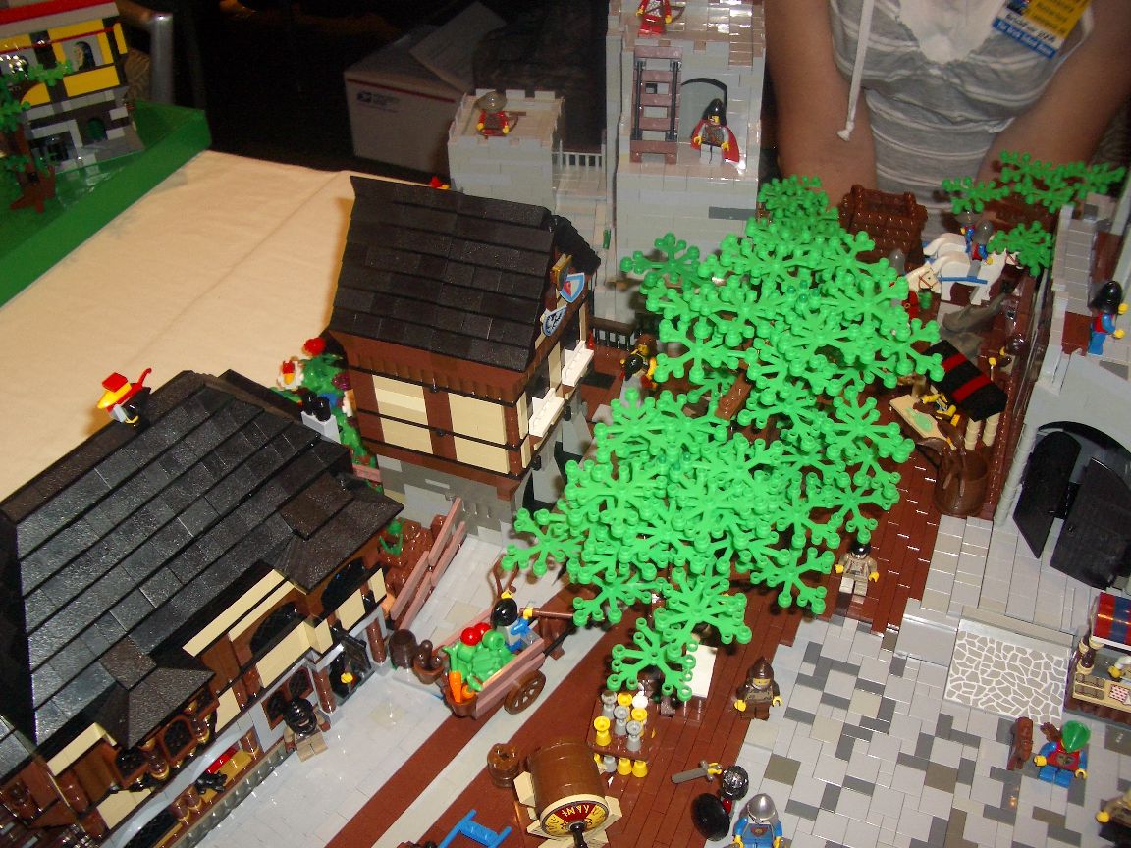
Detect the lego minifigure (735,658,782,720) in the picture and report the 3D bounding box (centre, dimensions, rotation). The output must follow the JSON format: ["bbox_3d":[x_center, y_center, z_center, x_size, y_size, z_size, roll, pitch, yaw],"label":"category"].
[{"bbox_3d":[0.107,0.146,0.630,0.025,0.043,0.015,4,43,10],"label":"lego minifigure"}]

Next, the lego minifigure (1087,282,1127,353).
[{"bbox_3d":[0.299,-0.058,0.628,0.020,0.043,0.024,13,45,20],"label":"lego minifigure"}]

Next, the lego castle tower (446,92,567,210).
[{"bbox_3d":[-0.041,-0.191,0.939,0.080,0.150,0.080,2,43,8],"label":"lego castle tower"}]

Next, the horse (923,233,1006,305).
[{"bbox_3d":[0.314,-0.113,0.882,0.064,0.042,0.019,13,45,20],"label":"horse"}]

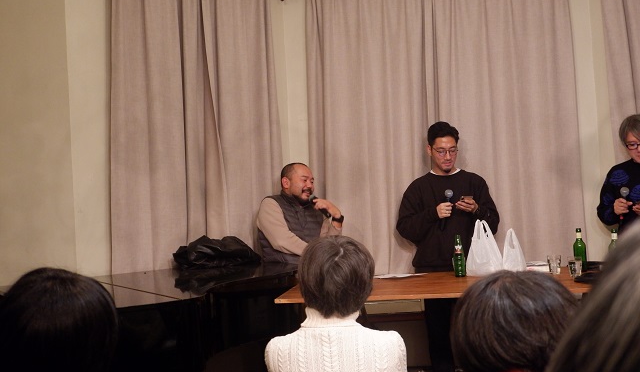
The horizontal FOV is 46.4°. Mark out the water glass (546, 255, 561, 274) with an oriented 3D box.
[{"bbox_3d":[1.291,0.434,4.140,0.073,0.100,0.073,-3,1,0],"label":"water glass"}]

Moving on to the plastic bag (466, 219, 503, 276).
[{"bbox_3d":[0.916,0.344,4.207,0.195,0.315,0.150,-3,1,0],"label":"plastic bag"}]

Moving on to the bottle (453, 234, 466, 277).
[{"bbox_3d":[0.783,0.389,4.202,0.062,0.238,0.062,-3,1,0],"label":"bottle"}]

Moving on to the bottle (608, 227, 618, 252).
[{"bbox_3d":[1.595,0.356,4.034,0.073,0.245,0.073,-3,1,0],"label":"bottle"}]

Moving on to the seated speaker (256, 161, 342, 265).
[{"bbox_3d":[-0.019,0.576,4.461,0.600,1.432,0.800,-4,1,-40],"label":"seated speaker"}]

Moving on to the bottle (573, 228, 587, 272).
[{"bbox_3d":[1.447,0.353,4.183,0.073,0.245,0.073,-3,1,0],"label":"bottle"}]

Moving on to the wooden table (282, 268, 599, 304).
[{"bbox_3d":[0.770,0.887,3.984,1.900,0.750,0.740,-3,1,4],"label":"wooden table"}]

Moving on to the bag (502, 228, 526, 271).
[{"bbox_3d":[1.092,0.365,4.233,0.125,0.255,0.110,-3,1,0],"label":"bag"}]

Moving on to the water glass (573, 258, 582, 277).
[{"bbox_3d":[1.360,0.434,3.985,0.073,0.100,0.073,-3,1,0],"label":"water glass"}]

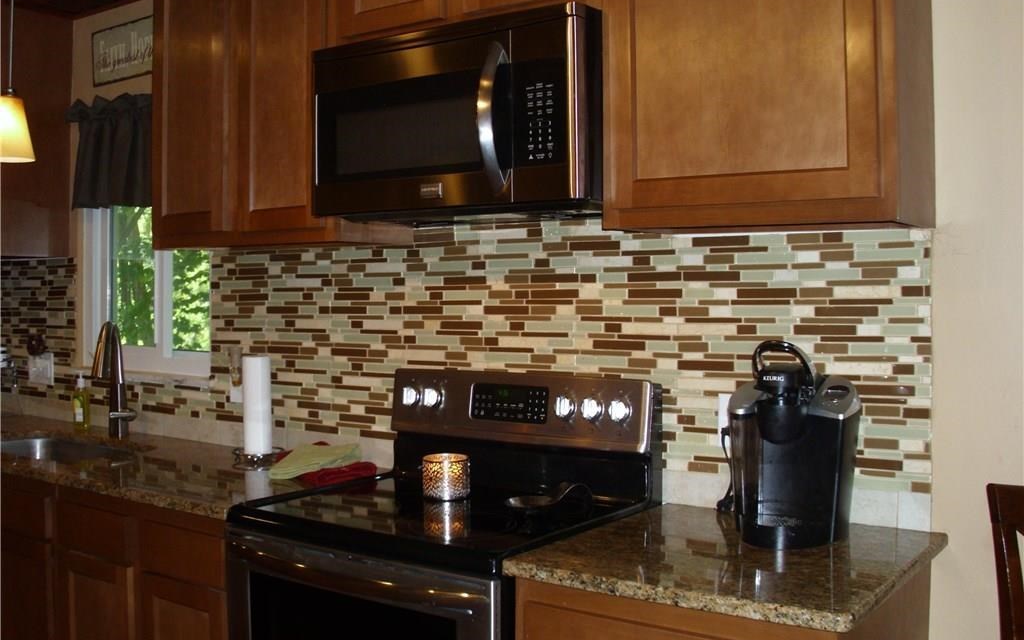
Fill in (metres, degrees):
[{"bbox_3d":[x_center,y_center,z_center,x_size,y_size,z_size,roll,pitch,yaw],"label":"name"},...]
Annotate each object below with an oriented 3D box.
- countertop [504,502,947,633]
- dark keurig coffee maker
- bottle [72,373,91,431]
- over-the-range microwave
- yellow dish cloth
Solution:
[{"bbox_3d":[0.430,0.446,2.123,0.645,0.031,0.637,1,2,36],"label":"countertop"},{"bbox_3d":[0.577,0.234,2.228,0.238,0.395,0.268,1,2,26],"label":"dark keurig coffee maker"},{"bbox_3d":[-1.480,0.282,3.856,0.060,0.192,0.050,0,2,14],"label":"bottle"},{"bbox_3d":[-0.062,-0.441,2.588,0.755,0.413,0.410,1,2,36],"label":"over-the-range microwave"},{"bbox_3d":[-0.517,0.375,2.983,0.175,0.070,0.250,1,2,36],"label":"yellow dish cloth"}]

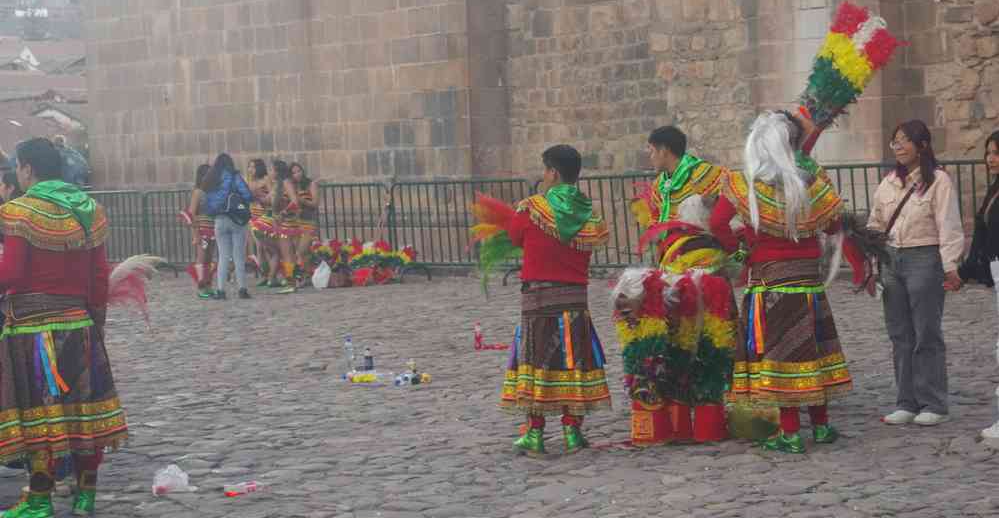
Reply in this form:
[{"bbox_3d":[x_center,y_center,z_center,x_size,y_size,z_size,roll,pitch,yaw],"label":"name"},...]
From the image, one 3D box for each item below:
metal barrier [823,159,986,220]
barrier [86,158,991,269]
[{"bbox_3d":[3.836,-0.321,21.500,0.400,1.130,2.200,-4,4,-43],"label":"metal barrier"},{"bbox_3d":[-0.636,-0.318,26.300,0.500,1.140,15.000,-4,4,-43],"label":"barrier"}]

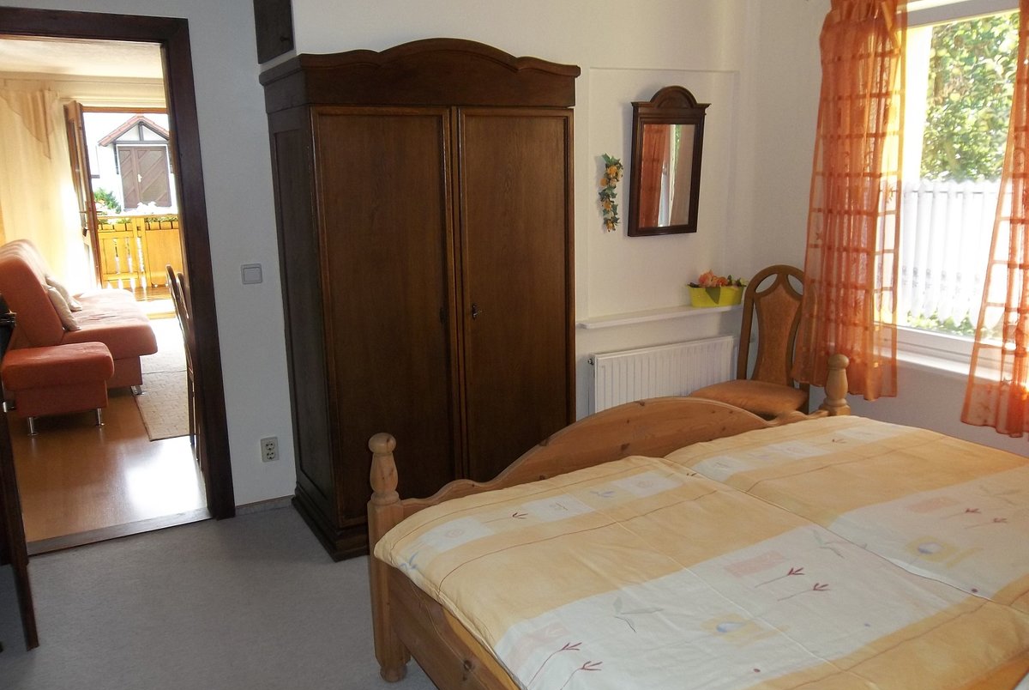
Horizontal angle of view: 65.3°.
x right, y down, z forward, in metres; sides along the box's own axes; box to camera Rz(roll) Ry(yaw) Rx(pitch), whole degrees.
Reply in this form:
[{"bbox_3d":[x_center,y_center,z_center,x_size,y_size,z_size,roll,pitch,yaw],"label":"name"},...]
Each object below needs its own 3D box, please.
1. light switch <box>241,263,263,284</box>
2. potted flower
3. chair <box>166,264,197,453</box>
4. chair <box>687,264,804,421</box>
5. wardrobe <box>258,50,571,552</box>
[{"bbox_3d":[-1.104,-0.298,3.387,0.081,0.081,0.012,-8,15,-28],"label":"light switch"},{"bbox_3d":[0.984,-0.279,3.874,0.305,0.175,0.130,-8,15,-28],"label":"potted flower"},{"bbox_3d":[-1.530,0.066,4.324,0.520,1.020,0.450,-8,15,-28],"label":"chair"},{"bbox_3d":[1.122,0.176,3.653,0.460,1.020,0.530,8,16,35],"label":"chair"},{"bbox_3d":[-0.369,-0.234,3.452,1.150,1.955,0.640,-8,15,-28],"label":"wardrobe"}]

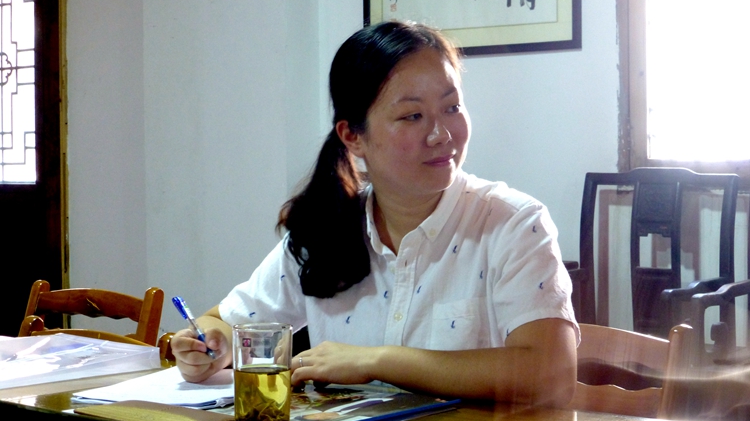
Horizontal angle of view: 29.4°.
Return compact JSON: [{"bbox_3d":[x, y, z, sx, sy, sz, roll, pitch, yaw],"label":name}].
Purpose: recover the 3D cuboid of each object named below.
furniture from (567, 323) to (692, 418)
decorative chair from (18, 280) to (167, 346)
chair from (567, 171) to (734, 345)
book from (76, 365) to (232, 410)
[{"bbox_3d":[0.215,0.591,2.335,0.430,0.810,0.480,1,2,42],"label":"furniture"},{"bbox_3d":[-0.790,0.578,3.100,0.430,0.800,0.480,1,2,42],"label":"decorative chair"},{"bbox_3d":[0.705,0.410,4.140,0.580,1.050,0.480,1,2,42],"label":"chair"},{"bbox_3d":[-0.250,0.240,1.981,0.208,0.014,0.285,0,2,21],"label":"book"}]

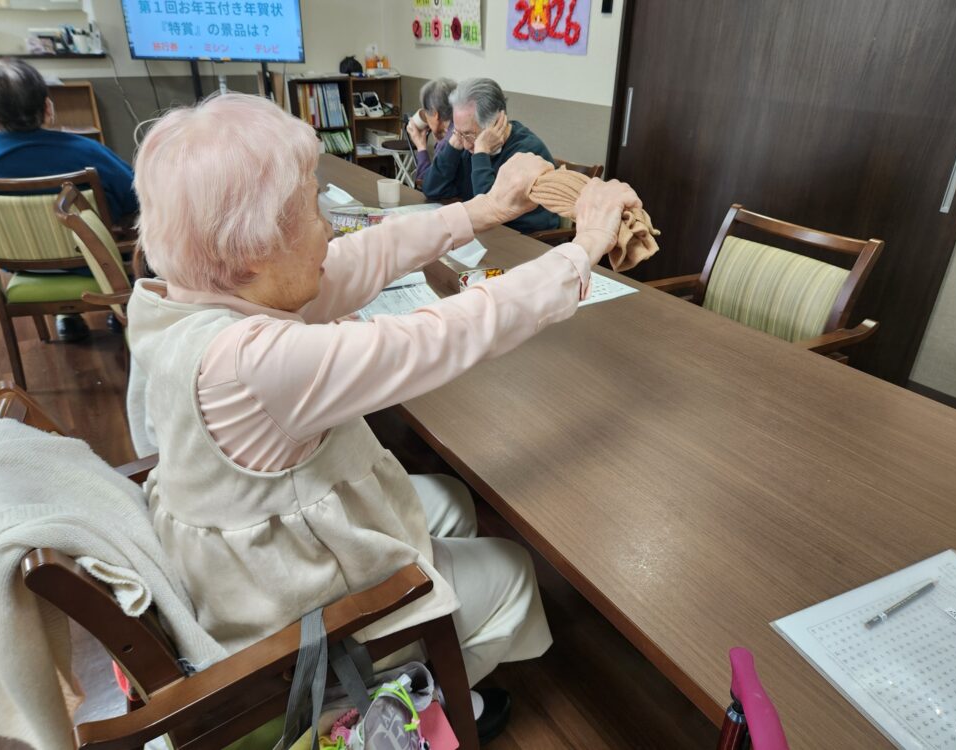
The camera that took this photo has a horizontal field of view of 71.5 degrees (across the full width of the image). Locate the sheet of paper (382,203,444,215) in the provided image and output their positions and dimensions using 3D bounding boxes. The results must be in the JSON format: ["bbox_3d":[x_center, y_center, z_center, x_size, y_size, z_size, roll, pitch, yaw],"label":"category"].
[{"bbox_3d":[-0.233,-0.614,2.507,0.297,0.005,0.210,-16,32,-29],"label":"sheet of paper"}]

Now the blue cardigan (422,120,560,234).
[{"bbox_3d":[0.065,-0.748,2.646,0.500,0.540,0.520,22,34,34],"label":"blue cardigan"}]

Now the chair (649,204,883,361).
[{"bbox_3d":[0.715,-0.015,2.017,0.560,0.830,0.580,-16,32,-29],"label":"chair"}]

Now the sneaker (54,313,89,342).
[{"bbox_3d":[-1.929,-0.257,3.167,0.100,0.100,0.260,-22,35,-36],"label":"sneaker"}]

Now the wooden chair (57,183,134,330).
[{"bbox_3d":[-1.079,-0.250,2.401,0.560,0.830,0.570,-12,30,-23],"label":"wooden chair"}]

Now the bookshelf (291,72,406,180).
[{"bbox_3d":[-1.138,-2.028,5.698,0.970,0.900,0.300,-16,32,-29],"label":"bookshelf"}]

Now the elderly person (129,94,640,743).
[{"bbox_3d":[-0.131,0.196,1.146,0.820,1.250,0.520,-14,31,-27],"label":"elderly person"}]

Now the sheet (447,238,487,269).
[{"bbox_3d":[-0.019,-0.366,1.992,0.170,0.050,0.170,5,28,7],"label":"sheet"}]

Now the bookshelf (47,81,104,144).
[{"bbox_3d":[-2.850,-1.549,4.675,0.420,0.890,0.290,-16,32,-29],"label":"bookshelf"}]

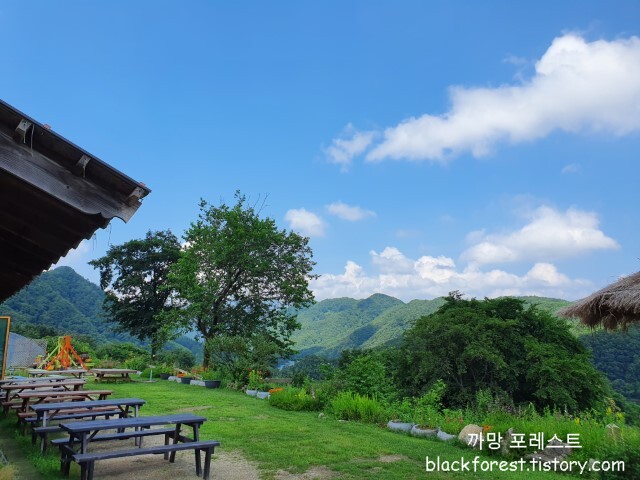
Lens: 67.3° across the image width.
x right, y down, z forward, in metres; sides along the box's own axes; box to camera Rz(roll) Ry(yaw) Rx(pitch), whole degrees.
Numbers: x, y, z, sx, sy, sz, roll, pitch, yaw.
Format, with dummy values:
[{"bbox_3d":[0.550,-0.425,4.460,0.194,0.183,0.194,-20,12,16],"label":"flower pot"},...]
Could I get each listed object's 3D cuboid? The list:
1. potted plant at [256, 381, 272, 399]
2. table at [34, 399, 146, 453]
[{"bbox_3d":[-1.913,5.156,16.568,0.550,0.640,0.550,1,-13,0],"label":"potted plant"},{"bbox_3d":[-4.111,3.298,8.535,1.794,0.694,1.545,9,-16,-35],"label":"table"}]

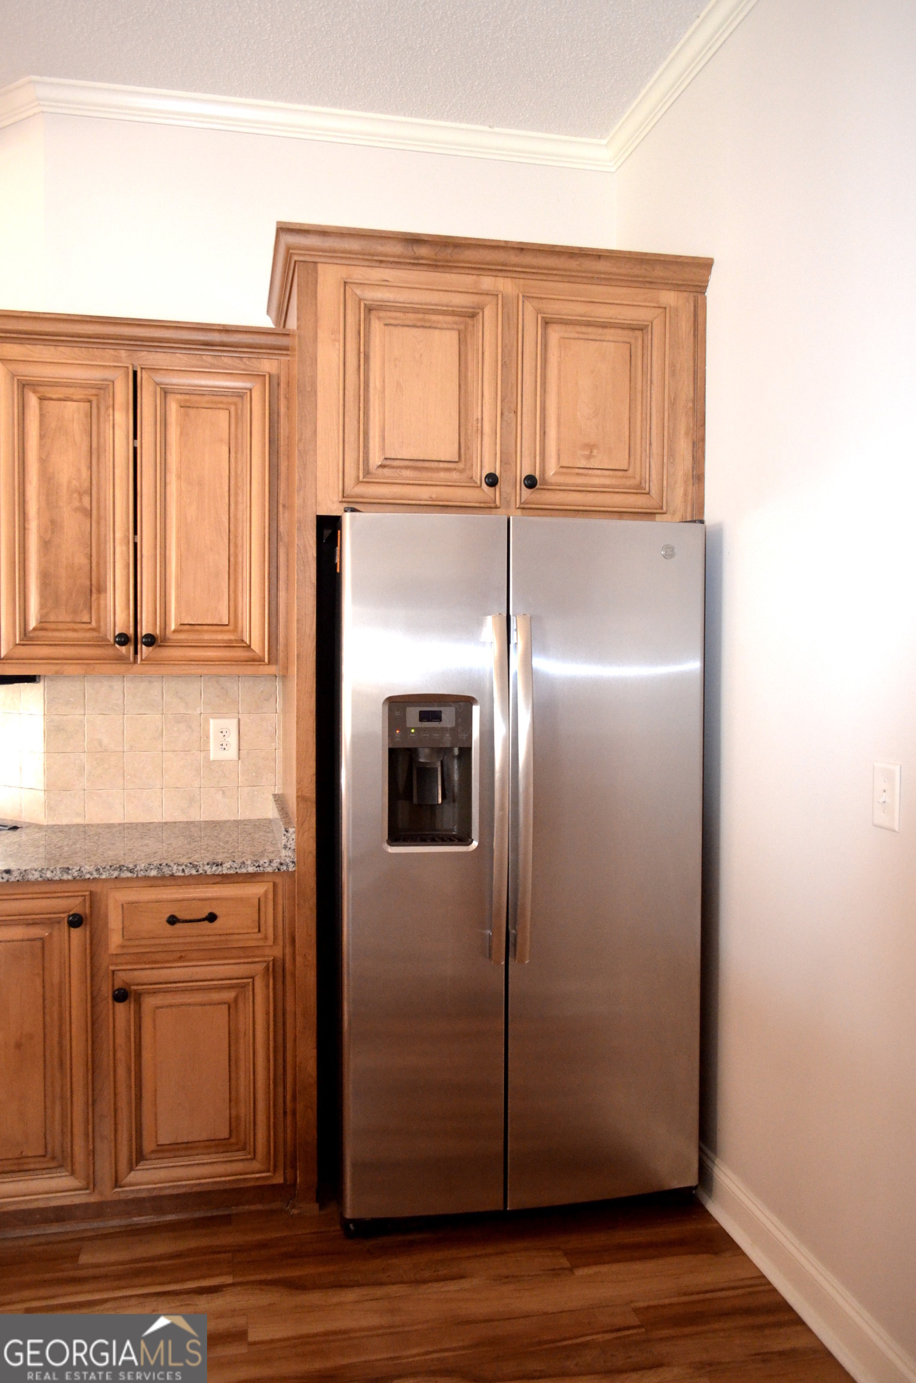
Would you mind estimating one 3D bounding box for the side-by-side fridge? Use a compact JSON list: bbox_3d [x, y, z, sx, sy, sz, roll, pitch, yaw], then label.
[{"bbox_3d":[0.100,0.434,2.857,0.908,1.763,0.840,0,2,-12],"label":"side-by-side fridge"}]

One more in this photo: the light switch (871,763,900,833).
[{"bbox_3d":[0.804,0.199,1.960,0.016,0.124,0.080,0,2,-12],"label":"light switch"}]

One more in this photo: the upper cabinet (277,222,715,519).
[{"bbox_3d":[0.041,-0.776,2.892,1.099,0.672,0.705,0,2,-12],"label":"upper cabinet"}]

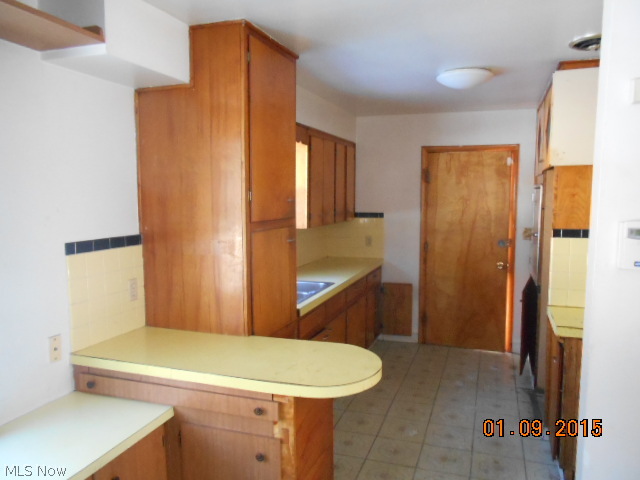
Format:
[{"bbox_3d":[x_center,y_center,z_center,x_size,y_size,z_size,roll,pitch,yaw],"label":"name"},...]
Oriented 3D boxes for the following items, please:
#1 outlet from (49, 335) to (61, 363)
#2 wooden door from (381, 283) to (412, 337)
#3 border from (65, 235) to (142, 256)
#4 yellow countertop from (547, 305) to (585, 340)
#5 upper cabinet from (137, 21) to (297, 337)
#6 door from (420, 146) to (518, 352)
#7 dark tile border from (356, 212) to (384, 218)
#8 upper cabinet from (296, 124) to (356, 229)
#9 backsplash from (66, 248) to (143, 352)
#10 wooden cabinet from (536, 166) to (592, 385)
[{"bbox_3d":[-1.142,0.471,2.080,0.012,0.119,0.065,2,6,20],"label":"outlet"},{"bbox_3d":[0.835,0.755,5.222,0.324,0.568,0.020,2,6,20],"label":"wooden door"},{"bbox_3d":[-1.031,0.020,2.344,0.013,0.055,0.493,2,6,20],"label":"border"},{"bbox_3d":[1.636,0.474,2.735,0.575,0.043,0.505,2,6,20],"label":"yellow countertop"},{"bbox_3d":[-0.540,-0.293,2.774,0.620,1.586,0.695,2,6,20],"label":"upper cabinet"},{"bbox_3d":[1.507,0.092,4.965,0.944,2.088,0.060,2,6,20],"label":"door"},{"bbox_3d":[0.549,-0.267,5.273,0.320,0.049,0.013,2,6,20],"label":"dark tile border"},{"bbox_3d":[-0.008,-0.575,4.639,0.335,0.818,1.500,2,6,20],"label":"upper cabinet"},{"bbox_3d":[-1.029,0.269,2.372,0.013,0.448,0.491,2,6,20],"label":"backsplash"},{"bbox_3d":[1.868,0.384,3.325,0.585,1.740,0.775,2,6,20],"label":"wooden cabinet"}]

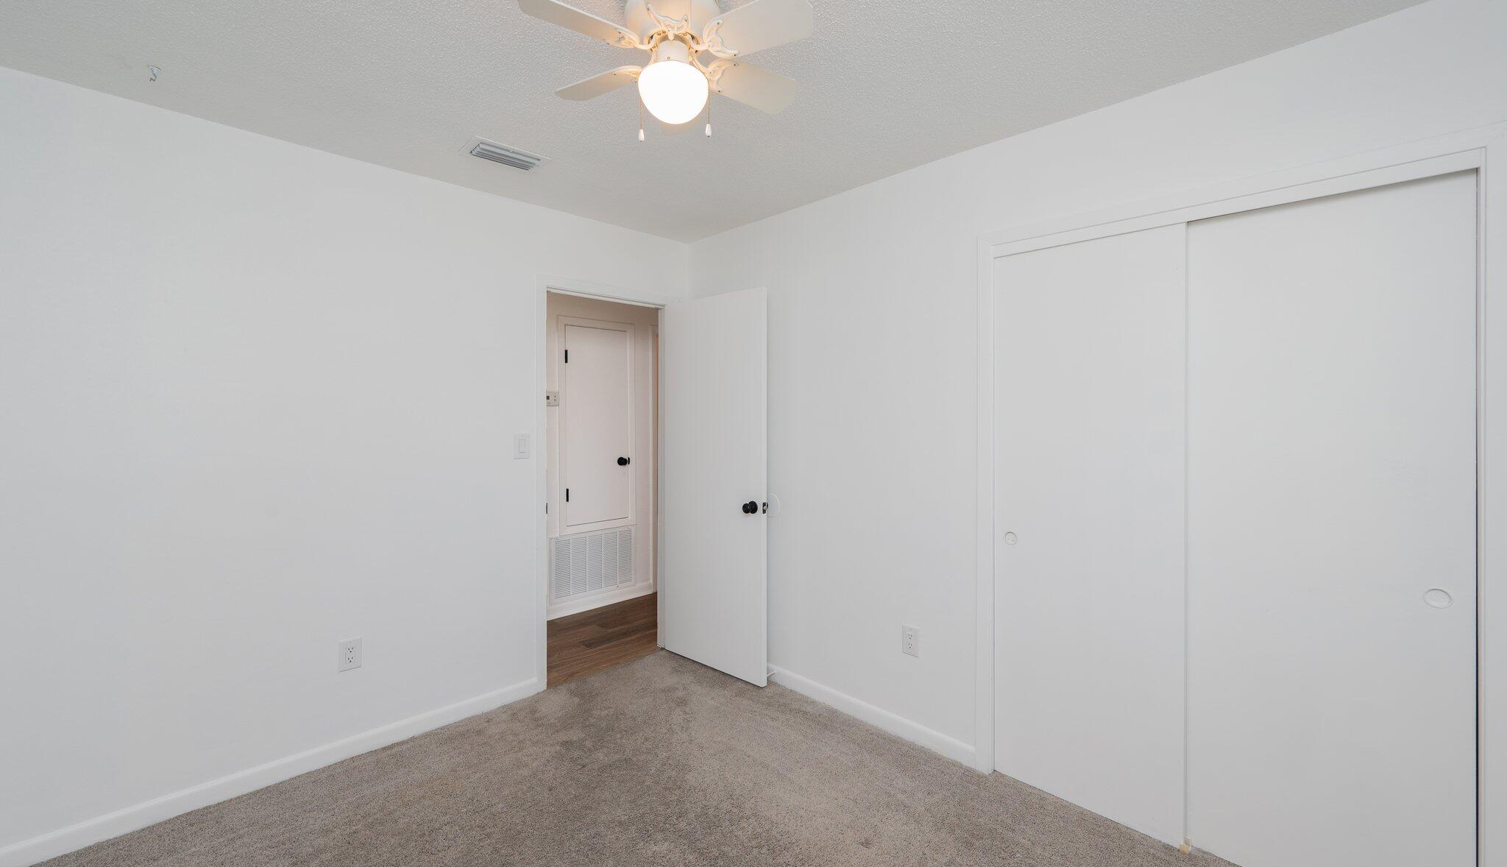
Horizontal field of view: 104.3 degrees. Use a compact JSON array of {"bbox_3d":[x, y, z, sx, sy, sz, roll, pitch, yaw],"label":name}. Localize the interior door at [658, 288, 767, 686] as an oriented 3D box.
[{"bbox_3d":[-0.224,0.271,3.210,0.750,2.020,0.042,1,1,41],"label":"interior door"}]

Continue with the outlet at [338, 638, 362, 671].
[{"bbox_3d":[-1.627,0.895,2.365,0.074,0.119,0.010,-1,1,-44],"label":"outlet"}]

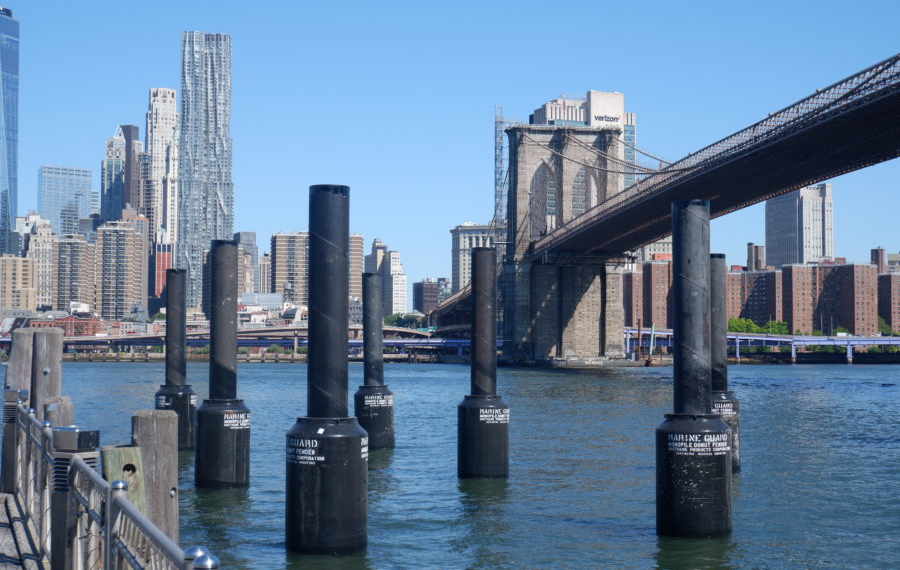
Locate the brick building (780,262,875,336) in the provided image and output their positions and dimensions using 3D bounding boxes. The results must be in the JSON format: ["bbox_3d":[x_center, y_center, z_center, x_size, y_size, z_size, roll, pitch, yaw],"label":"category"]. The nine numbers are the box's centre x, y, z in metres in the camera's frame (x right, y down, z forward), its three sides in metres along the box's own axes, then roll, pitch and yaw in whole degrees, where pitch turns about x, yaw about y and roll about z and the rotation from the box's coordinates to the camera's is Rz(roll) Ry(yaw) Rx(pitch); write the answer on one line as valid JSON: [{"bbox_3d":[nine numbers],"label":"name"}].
[{"bbox_3d":[195.725,13.451,696.236,34.000,47.000,34.000,2,-3,-30],"label":"brick building"}]

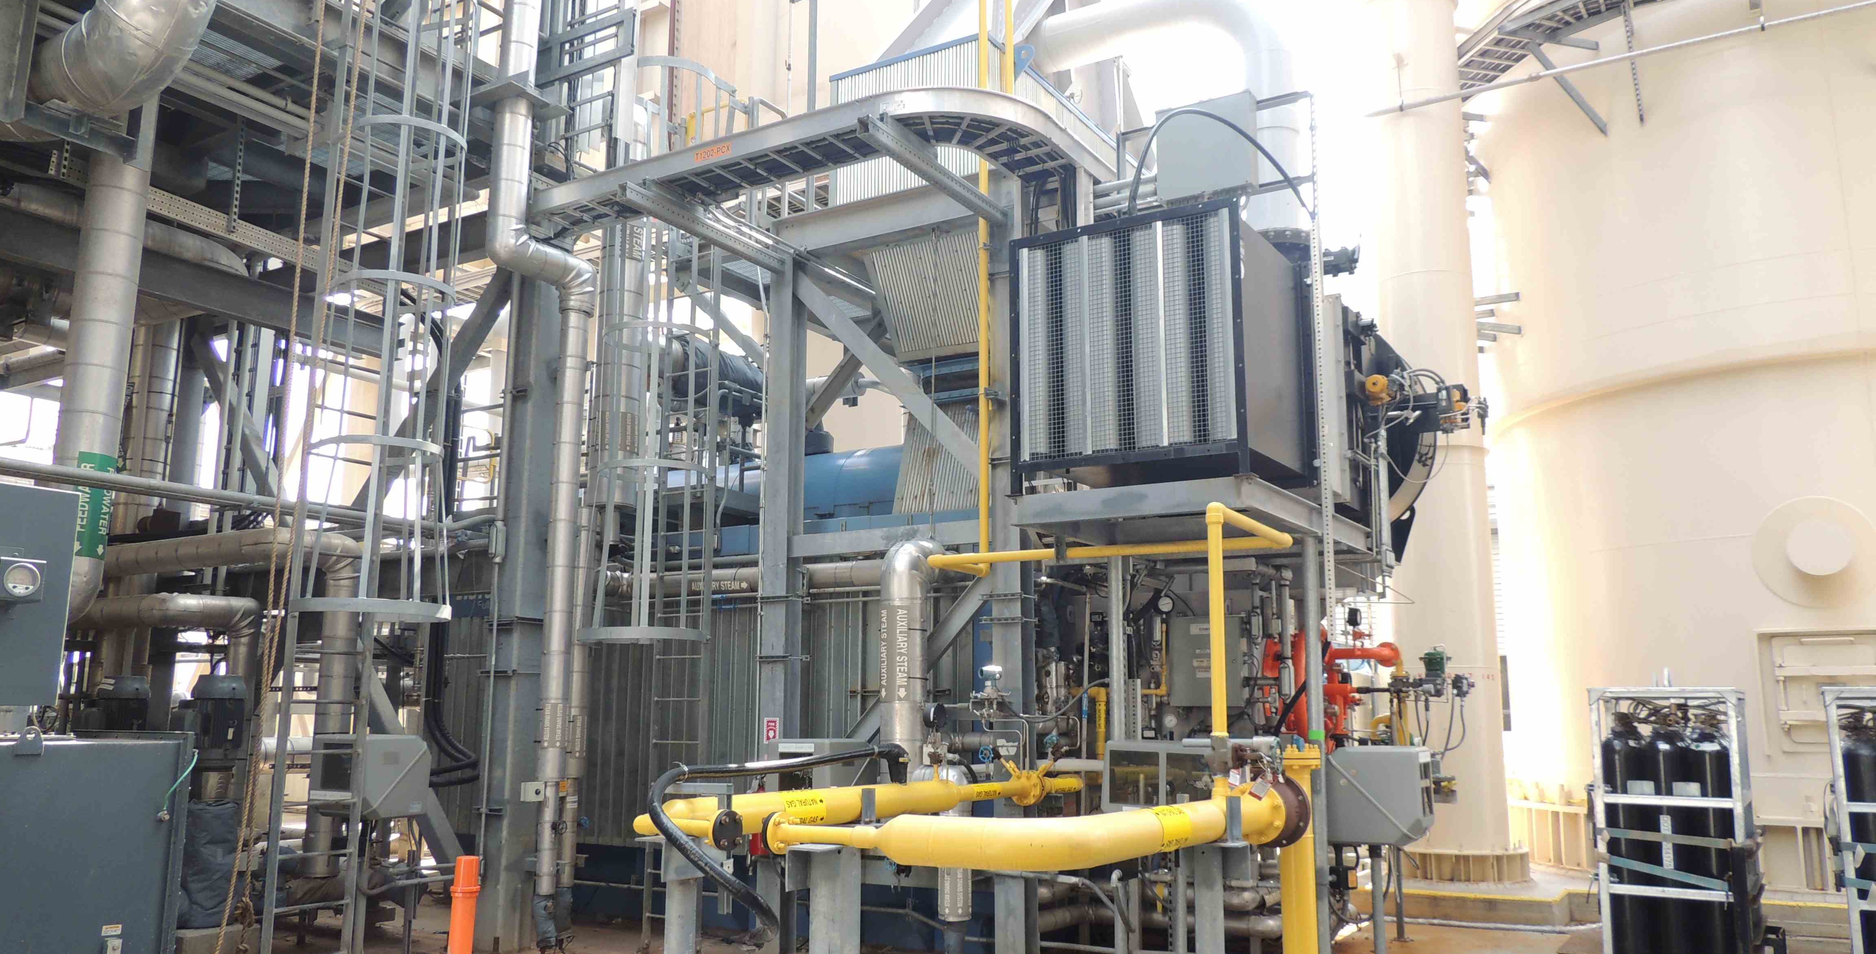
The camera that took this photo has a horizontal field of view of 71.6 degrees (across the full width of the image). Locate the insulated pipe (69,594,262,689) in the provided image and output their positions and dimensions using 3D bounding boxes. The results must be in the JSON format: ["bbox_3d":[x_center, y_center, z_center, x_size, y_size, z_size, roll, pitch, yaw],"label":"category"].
[{"bbox_3d":[-5.526,1.173,9.333,1.400,0.680,0.330,-1,-10,10],"label":"insulated pipe"}]

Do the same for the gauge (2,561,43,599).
[{"bbox_3d":[-3.521,0.395,5.004,0.080,0.135,0.135,-6,-12,30],"label":"gauge"}]

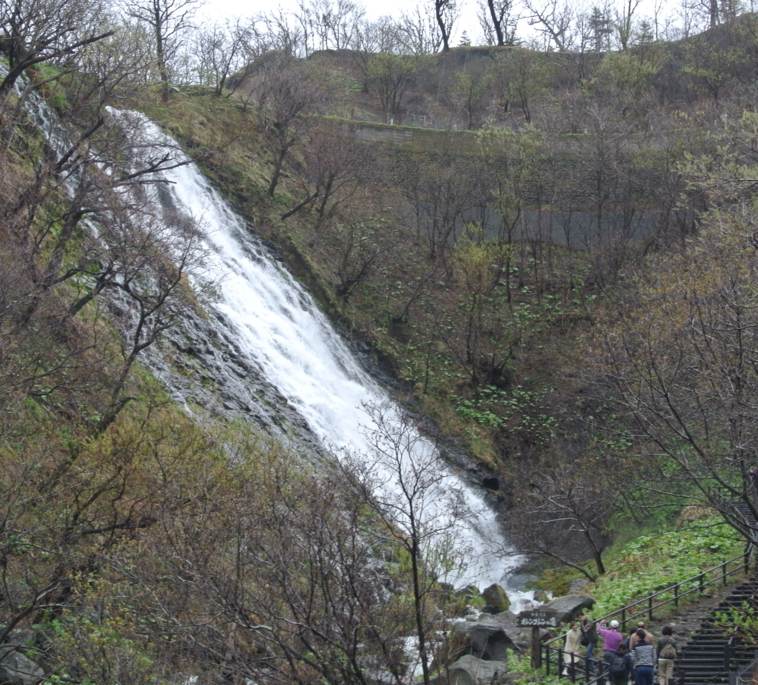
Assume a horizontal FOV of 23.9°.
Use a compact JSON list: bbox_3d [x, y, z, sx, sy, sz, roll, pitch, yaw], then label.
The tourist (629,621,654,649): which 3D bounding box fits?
[{"bbox_3d":[6.633,7.902,45.500,0.580,1.670,0.420,2,-7,-15],"label":"tourist"}]

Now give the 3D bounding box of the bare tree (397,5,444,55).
[{"bbox_3d":[3.771,-28.443,163.000,4.100,4.600,3.600,0,-7,0],"label":"bare tree"}]

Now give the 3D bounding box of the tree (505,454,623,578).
[{"bbox_3d":[6.826,6.402,66.000,4.300,4.500,3.800,0,-7,0],"label":"tree"}]

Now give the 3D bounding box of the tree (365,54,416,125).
[{"bbox_3d":[0.866,-20.958,148.000,4.200,5.900,3.900,0,-7,0],"label":"tree"}]

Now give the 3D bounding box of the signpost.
[{"bbox_3d":[4.477,8.390,50.500,1.170,1.720,0.240,-1,-7,6],"label":"signpost"}]

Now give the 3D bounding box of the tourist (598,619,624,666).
[{"bbox_3d":[6.001,8.023,46.500,0.650,1.680,0.480,2,-7,-18],"label":"tourist"}]

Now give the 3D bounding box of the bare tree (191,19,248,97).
[{"bbox_3d":[-10.671,-19.067,120.000,3.700,5.200,3.400,0,-7,0],"label":"bare tree"}]

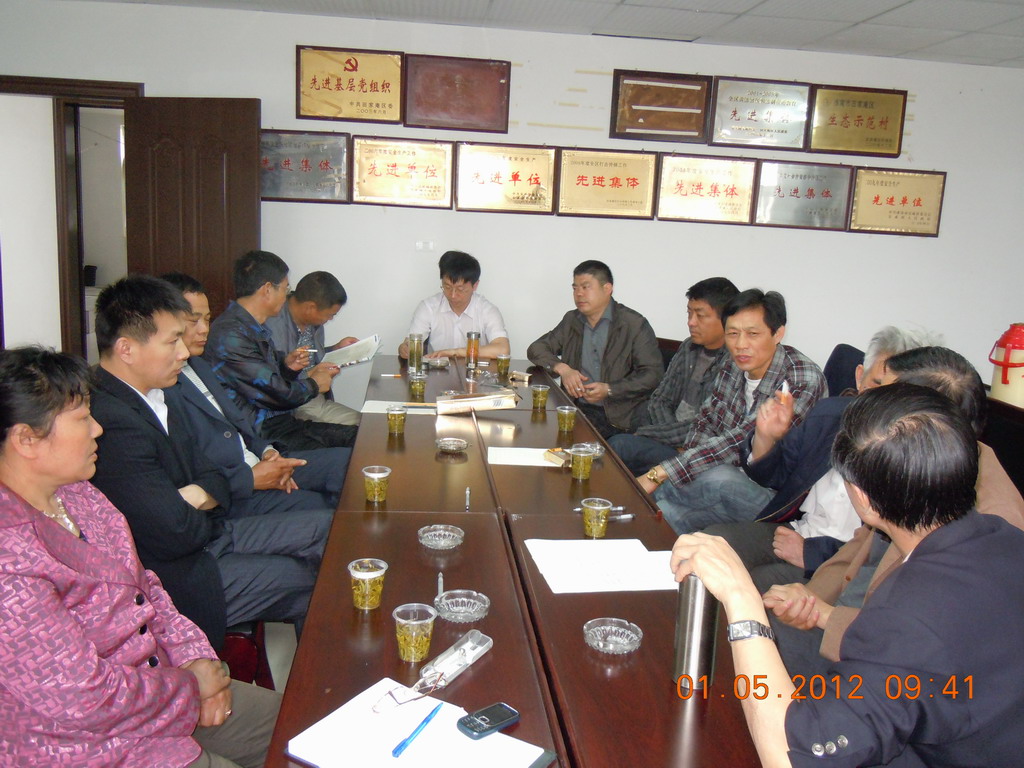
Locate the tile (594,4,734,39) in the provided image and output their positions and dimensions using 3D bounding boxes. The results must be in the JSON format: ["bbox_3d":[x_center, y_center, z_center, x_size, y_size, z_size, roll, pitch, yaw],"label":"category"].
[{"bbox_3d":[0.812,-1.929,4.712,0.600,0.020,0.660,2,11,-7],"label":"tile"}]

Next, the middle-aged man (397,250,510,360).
[{"bbox_3d":[-0.278,-0.047,4.580,0.540,1.270,0.750,2,11,-7],"label":"middle-aged man"}]

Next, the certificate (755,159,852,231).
[{"bbox_3d":[1.748,-1.129,5.327,0.585,0.384,0.025,1,10,-7],"label":"certificate"}]

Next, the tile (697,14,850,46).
[{"bbox_3d":[1.409,-1.895,4.773,0.610,0.016,0.610,1,10,-7],"label":"tile"}]

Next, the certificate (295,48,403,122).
[{"bbox_3d":[-0.891,-1.645,4.899,0.585,0.384,0.025,1,10,-7],"label":"certificate"}]

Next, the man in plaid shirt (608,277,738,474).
[{"bbox_3d":[0.672,0.238,3.376,0.740,1.285,0.530,-6,14,-38],"label":"man in plaid shirt"}]

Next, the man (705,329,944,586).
[{"bbox_3d":[0.762,0.460,2.354,0.770,1.260,0.550,-2,12,-24],"label":"man"}]

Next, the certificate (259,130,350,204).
[{"bbox_3d":[-1.193,-1.212,4.941,0.585,0.384,0.025,1,10,-7],"label":"certificate"}]

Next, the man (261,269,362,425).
[{"bbox_3d":[-0.780,0.108,3.870,0.750,1.190,0.530,6,12,13],"label":"man"}]

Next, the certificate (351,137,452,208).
[{"bbox_3d":[-0.614,-1.192,5.018,0.585,0.384,0.025,1,10,-7],"label":"certificate"}]

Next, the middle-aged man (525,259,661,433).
[{"bbox_3d":[0.377,0.059,4.291,0.600,1.300,0.800,10,12,35],"label":"middle-aged man"}]

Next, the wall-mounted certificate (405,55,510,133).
[{"bbox_3d":[-0.313,-1.667,5.111,0.600,0.397,0.030,2,11,-7],"label":"wall-mounted certificate"}]

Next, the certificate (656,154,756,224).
[{"bbox_3d":[1.184,-1.176,5.374,0.600,0.397,0.030,2,11,-7],"label":"certificate"}]

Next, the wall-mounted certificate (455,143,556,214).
[{"bbox_3d":[-0.034,-1.209,5.235,0.600,0.397,0.030,2,11,-7],"label":"wall-mounted certificate"}]

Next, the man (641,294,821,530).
[{"bbox_3d":[0.709,0.319,2.936,0.800,1.280,0.580,-6,13,-39],"label":"man"}]

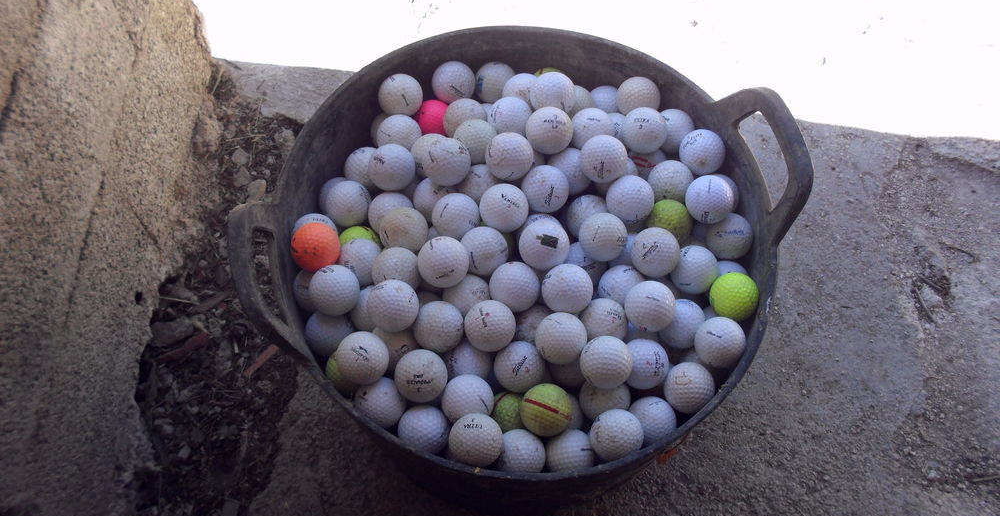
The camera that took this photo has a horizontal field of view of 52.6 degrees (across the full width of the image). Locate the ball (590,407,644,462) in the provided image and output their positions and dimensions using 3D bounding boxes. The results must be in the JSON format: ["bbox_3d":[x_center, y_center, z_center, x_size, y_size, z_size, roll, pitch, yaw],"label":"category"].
[{"bbox_3d":[0.095,0.144,0.822,0.043,0.043,0.043,1,62,-1],"label":"ball"}]

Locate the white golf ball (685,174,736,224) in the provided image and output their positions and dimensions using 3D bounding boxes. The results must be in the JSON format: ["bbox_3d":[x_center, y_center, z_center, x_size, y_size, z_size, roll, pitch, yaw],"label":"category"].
[{"bbox_3d":[0.187,-0.052,0.899,0.043,0.043,0.043,2,64,-3],"label":"white golf ball"}]

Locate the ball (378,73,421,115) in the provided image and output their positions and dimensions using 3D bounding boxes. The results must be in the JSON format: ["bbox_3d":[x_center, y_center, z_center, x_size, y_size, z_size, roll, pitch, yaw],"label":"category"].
[{"bbox_3d":[-0.096,-0.157,0.977,0.043,0.043,0.043,2,64,-3],"label":"ball"}]

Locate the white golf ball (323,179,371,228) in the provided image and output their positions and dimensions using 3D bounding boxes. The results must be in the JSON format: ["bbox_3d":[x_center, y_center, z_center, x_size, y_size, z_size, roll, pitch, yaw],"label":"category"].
[{"bbox_3d":[-0.140,-0.050,0.930,0.043,0.043,0.043,0,59,0],"label":"white golf ball"}]

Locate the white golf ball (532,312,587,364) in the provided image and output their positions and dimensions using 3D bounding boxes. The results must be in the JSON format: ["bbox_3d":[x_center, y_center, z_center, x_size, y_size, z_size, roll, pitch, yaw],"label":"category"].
[{"bbox_3d":[0.051,0.066,0.837,0.043,0.043,0.043,1,64,-2],"label":"white golf ball"}]

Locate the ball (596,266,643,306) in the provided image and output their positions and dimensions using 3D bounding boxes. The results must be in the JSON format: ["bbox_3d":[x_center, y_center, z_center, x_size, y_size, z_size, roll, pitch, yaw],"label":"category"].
[{"bbox_3d":[0.107,0.028,0.881,0.043,0.043,0.043,1,62,-1],"label":"ball"}]

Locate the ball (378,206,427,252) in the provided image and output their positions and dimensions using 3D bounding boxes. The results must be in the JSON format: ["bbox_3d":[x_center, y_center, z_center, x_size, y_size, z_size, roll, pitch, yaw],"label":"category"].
[{"bbox_3d":[-0.085,-0.024,0.887,0.043,0.043,0.043,1,65,-3],"label":"ball"}]

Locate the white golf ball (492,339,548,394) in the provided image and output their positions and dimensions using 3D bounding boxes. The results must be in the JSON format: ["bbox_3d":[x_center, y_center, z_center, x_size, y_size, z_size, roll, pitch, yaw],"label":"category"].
[{"bbox_3d":[0.017,0.092,0.849,0.043,0.043,0.043,1,62,-1],"label":"white golf ball"}]

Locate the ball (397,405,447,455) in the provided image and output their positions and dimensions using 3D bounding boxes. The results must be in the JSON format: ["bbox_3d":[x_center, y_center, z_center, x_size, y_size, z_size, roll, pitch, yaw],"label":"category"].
[{"bbox_3d":[-0.066,0.150,0.876,0.043,0.043,0.043,2,64,-3],"label":"ball"}]

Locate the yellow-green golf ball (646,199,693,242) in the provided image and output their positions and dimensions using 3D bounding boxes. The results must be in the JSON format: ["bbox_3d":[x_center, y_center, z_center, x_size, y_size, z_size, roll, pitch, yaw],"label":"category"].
[{"bbox_3d":[0.157,-0.033,0.939,0.043,0.043,0.043,2,64,-3],"label":"yellow-green golf ball"}]

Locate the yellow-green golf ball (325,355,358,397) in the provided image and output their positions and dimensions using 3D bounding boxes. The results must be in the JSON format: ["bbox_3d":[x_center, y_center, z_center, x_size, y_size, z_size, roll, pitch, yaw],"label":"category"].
[{"bbox_3d":[-0.127,0.098,0.867,0.043,0.043,0.043,0,64,-4],"label":"yellow-green golf ball"}]

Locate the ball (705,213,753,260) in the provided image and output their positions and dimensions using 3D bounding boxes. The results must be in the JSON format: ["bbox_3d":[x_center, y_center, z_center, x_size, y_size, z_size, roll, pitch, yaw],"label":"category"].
[{"bbox_3d":[0.213,-0.020,0.940,0.043,0.043,0.043,1,65,-3],"label":"ball"}]

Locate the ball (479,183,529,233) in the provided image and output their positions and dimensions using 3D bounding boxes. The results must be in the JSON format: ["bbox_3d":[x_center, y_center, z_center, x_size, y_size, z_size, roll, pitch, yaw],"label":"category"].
[{"bbox_3d":[0.004,-0.043,0.877,0.043,0.043,0.043,0,62,-1],"label":"ball"}]

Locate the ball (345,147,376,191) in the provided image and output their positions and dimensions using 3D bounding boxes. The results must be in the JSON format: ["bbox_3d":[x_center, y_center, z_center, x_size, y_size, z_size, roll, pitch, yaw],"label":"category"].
[{"bbox_3d":[-0.125,-0.083,0.953,0.043,0.043,0.043,1,65,-3],"label":"ball"}]

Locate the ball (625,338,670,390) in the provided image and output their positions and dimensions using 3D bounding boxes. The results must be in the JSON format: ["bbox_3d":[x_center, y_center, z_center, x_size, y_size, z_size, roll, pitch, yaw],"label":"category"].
[{"bbox_3d":[0.122,0.090,0.861,0.043,0.043,0.043,1,64,-2],"label":"ball"}]

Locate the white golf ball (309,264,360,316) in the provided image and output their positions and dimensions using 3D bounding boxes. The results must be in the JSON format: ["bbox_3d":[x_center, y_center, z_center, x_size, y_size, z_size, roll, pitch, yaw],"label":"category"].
[{"bbox_3d":[-0.141,0.027,0.860,0.043,0.043,0.043,0,64,-4],"label":"white golf ball"}]

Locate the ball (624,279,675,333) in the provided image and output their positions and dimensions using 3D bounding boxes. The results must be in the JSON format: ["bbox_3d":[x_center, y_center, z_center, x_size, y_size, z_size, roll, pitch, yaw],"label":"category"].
[{"bbox_3d":[0.127,0.041,0.853,0.043,0.043,0.043,1,65,-3],"label":"ball"}]

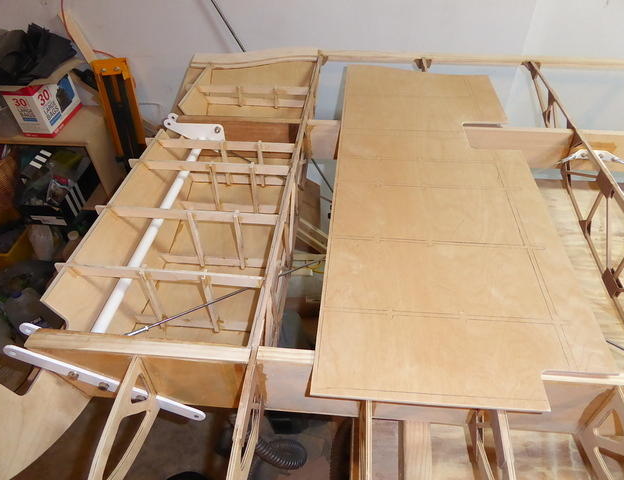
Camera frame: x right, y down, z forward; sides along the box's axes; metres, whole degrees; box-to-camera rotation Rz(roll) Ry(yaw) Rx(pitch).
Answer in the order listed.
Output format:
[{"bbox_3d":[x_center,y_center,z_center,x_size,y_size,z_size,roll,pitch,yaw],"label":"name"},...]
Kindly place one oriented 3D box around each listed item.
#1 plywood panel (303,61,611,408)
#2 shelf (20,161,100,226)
[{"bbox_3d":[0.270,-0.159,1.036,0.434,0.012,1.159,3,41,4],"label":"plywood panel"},{"bbox_3d":[-1.099,-0.212,2.054,0.157,0.117,0.331,2,43,5],"label":"shelf"}]

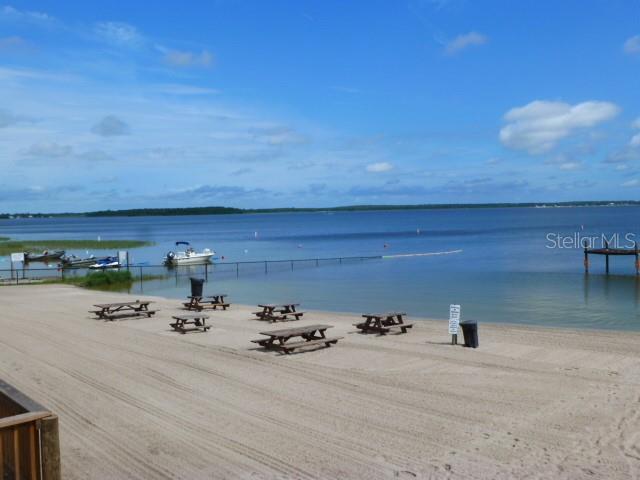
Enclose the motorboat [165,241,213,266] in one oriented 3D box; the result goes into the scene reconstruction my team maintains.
[{"bbox_3d":[-13.139,1.504,61.426,5.300,2.450,2.100,-2,3,-20],"label":"motorboat"}]

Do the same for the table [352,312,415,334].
[{"bbox_3d":[2.443,3.188,23.175,1.608,0.705,1.934,0,-1,37],"label":"table"}]

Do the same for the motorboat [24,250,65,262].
[{"bbox_3d":[-33.537,1.819,74.134,5.000,1.300,1.800,-3,3,-30],"label":"motorboat"}]

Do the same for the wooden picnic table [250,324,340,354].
[{"bbox_3d":[-0.677,3.182,19.462,1.608,0.705,2.658,0,-1,39],"label":"wooden picnic table"}]

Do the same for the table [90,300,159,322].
[{"bbox_3d":[-8.581,3.131,26.885,1.608,0.705,2.555,0,-1,35],"label":"table"}]

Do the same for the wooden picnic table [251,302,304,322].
[{"bbox_3d":[-1.825,3.282,27.558,1.608,0.705,1.873,0,-1,44],"label":"wooden picnic table"}]

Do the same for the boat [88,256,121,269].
[{"bbox_3d":[-21.303,2.254,60.452,3.100,1.150,1.150,-2,3,-15],"label":"boat"}]

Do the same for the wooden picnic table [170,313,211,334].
[{"bbox_3d":[-4.975,3.257,23.484,1.250,0.600,1.320,1,-1,-41],"label":"wooden picnic table"}]

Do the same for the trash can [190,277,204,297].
[{"bbox_3d":[-7.240,2.853,35.973,0.750,1.120,0.660,-1,3,0],"label":"trash can"}]

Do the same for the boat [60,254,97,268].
[{"bbox_3d":[-25.076,2.110,64.146,4.700,1.300,1.800,-2,3,-25],"label":"boat"}]

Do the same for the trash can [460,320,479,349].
[{"bbox_3d":[5.038,3.147,20.579,0.620,0.880,0.570,-1,3,0],"label":"trash can"}]

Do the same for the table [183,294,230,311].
[{"bbox_3d":[-5.706,3.222,30.904,1.608,0.705,1.922,0,-1,43],"label":"table"}]

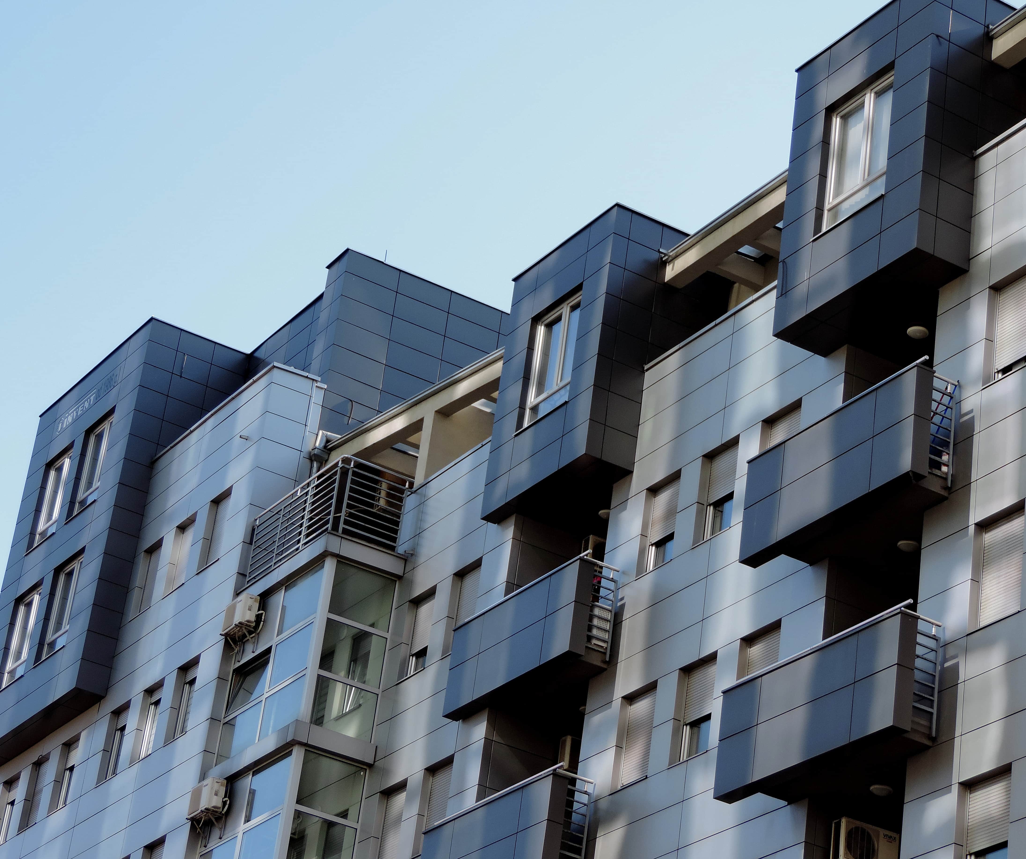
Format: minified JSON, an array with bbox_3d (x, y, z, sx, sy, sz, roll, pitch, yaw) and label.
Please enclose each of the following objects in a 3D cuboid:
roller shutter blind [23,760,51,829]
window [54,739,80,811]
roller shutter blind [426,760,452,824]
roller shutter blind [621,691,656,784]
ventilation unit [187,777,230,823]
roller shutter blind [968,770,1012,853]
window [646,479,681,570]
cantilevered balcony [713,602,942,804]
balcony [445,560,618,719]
[{"bbox_3d":[-8.134,6.305,51.362,0.053,1.280,0.757,21,-30,-24],"label":"roller shutter blind"},{"bbox_3d":[-7.280,5.772,49.369,0.120,1.270,0.757,21,-30,-24],"label":"window"},{"bbox_3d":[-0.977,5.193,40.871,0.053,1.258,0.739,21,-30,-24],"label":"roller shutter blind"},{"bbox_3d":[1.608,3.817,36.639,0.053,1.267,0.757,21,-30,-24],"label":"roller shutter blind"},{"bbox_3d":[-4.457,5.397,43.394,0.250,0.460,0.670,21,-30,-24],"label":"ventilation unit"},{"bbox_3d":[4.839,3.843,29.895,0.050,0.713,0.713,21,-30,-24],"label":"roller shutter blind"},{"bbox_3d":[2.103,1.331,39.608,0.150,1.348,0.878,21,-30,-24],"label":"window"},{"bbox_3d":[3.582,3.181,33.670,0.670,1.502,3.475,21,-30,-24],"label":"cantilevered balcony"},{"bbox_3d":[0.286,2.914,40.761,0.706,1.502,3.457,21,-30,-24],"label":"balcony"}]

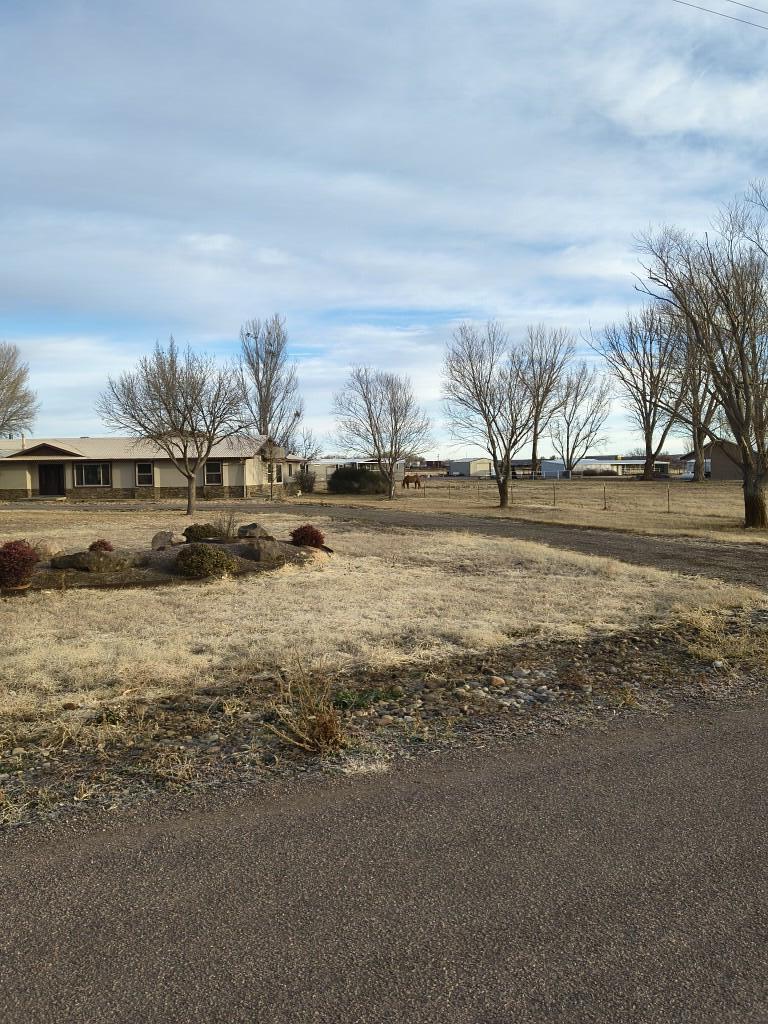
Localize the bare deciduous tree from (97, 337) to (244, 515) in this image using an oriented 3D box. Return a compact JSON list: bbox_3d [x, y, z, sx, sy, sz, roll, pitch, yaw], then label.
[{"bbox_3d":[-9.052,-3.678,31.500,6.260,7.590,5.950,-2,3,-16],"label":"bare deciduous tree"}]

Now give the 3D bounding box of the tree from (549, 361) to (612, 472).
[{"bbox_3d":[30.558,-14.501,115.000,9.750,18.120,9.270,0,3,15],"label":"tree"}]

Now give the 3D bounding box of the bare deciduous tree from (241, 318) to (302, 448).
[{"bbox_3d":[-10.649,-10.247,70.000,5.940,16.900,5.640,-1,3,-8],"label":"bare deciduous tree"}]

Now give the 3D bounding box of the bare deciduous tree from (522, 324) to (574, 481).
[{"bbox_3d":[25.947,-17.562,117.000,8.530,24.210,8.530,0,3,13],"label":"bare deciduous tree"}]

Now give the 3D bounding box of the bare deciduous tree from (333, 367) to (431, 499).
[{"bbox_3d":[-0.164,-5.204,48.500,6.300,8.680,5.980,-1,3,0],"label":"bare deciduous tree"}]

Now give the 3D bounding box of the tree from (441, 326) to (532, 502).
[{"bbox_3d":[5.200,-4.894,36.800,4.490,9.270,4.260,0,3,8],"label":"tree"}]

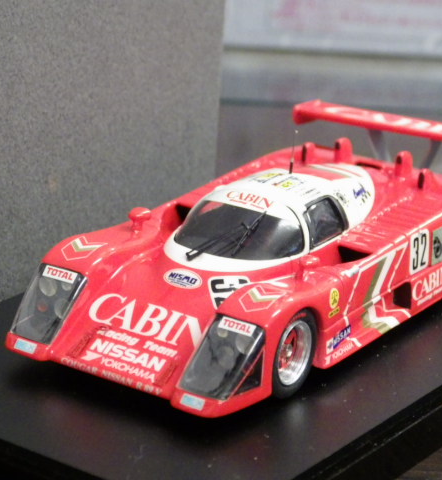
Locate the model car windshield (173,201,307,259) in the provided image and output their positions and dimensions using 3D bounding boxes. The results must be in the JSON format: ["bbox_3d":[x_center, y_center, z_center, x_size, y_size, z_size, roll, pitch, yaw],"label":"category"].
[{"bbox_3d":[0.002,-0.002,0.327,0.024,0.007,0.012,15,22,30],"label":"model car windshield"}]

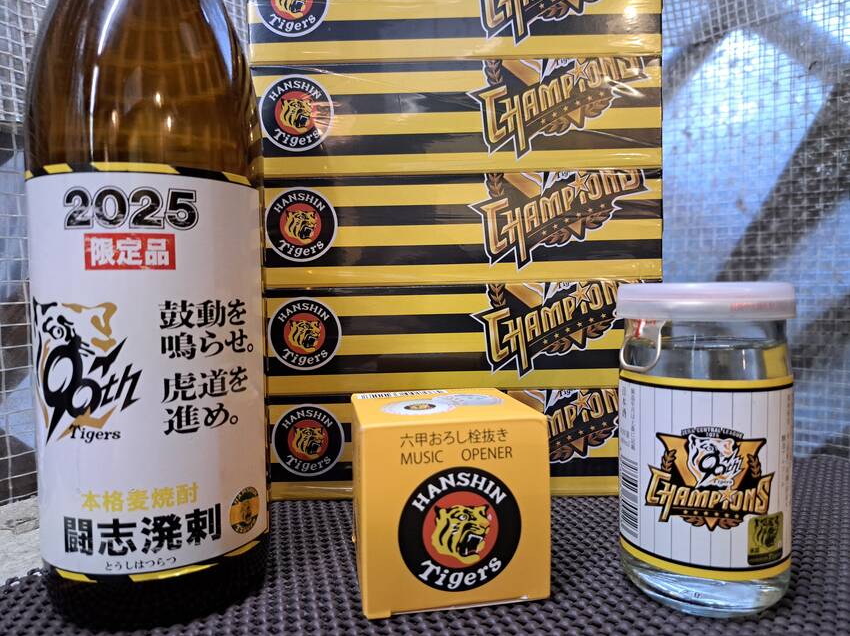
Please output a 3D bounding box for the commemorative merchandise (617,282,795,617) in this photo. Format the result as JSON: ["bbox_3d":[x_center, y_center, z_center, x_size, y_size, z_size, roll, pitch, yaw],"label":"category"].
[{"bbox_3d":[0.099,0.042,0.212,0.057,0.109,0.057,0,3,23],"label":"commemorative merchandise"}]

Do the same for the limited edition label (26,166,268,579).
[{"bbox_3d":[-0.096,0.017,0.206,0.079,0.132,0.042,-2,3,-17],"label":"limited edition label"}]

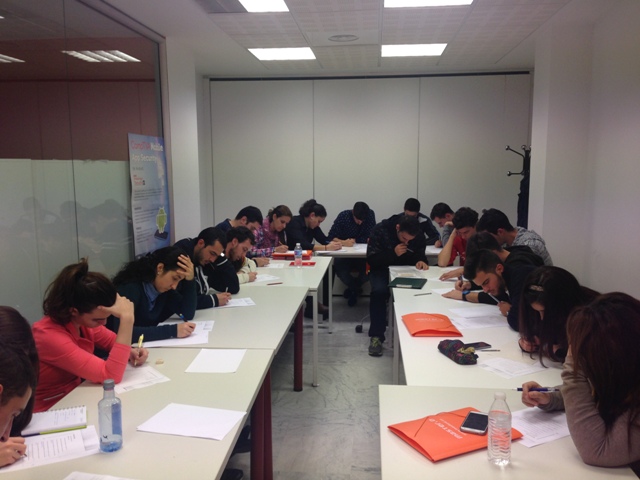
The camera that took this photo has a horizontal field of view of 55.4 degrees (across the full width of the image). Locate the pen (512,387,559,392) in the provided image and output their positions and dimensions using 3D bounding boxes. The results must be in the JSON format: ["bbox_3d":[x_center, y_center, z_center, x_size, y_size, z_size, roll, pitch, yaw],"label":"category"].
[{"bbox_3d":[0.720,0.499,2.030,0.161,0.011,0.011,1,8,0],"label":"pen"}]

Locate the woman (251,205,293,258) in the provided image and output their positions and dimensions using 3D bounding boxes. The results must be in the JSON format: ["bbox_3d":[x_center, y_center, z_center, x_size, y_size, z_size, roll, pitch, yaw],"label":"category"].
[{"bbox_3d":[-0.574,0.248,5.626,0.700,1.120,0.480,3,9,27],"label":"woman"}]

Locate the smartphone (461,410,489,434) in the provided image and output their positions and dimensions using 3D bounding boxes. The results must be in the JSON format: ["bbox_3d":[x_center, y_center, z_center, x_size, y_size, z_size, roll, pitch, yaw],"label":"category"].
[{"bbox_3d":[0.520,0.599,2.018,0.071,0.009,0.141,3,8,24],"label":"smartphone"}]

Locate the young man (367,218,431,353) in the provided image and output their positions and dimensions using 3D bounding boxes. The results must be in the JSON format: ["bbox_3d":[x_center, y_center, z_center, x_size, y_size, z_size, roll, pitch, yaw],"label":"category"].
[{"bbox_3d":[0.664,0.334,5.247,0.540,1.140,0.780,-1,7,-6],"label":"young man"}]

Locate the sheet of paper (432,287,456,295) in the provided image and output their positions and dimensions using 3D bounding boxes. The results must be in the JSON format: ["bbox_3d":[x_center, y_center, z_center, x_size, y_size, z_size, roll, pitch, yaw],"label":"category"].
[{"bbox_3d":[0.907,0.342,4.011,0.297,0.004,0.210,-2,8,-14],"label":"sheet of paper"}]

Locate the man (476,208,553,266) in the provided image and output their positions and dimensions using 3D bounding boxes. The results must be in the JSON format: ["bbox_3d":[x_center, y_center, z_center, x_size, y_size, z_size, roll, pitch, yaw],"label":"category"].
[{"bbox_3d":[1.285,0.393,4.408,0.770,1.225,0.500,-1,7,-6],"label":"man"}]

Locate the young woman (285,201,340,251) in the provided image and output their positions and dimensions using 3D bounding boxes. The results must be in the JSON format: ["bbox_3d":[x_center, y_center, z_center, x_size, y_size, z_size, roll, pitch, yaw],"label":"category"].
[{"bbox_3d":[-0.067,0.188,6.206,0.660,1.200,0.460,4,9,33],"label":"young woman"}]

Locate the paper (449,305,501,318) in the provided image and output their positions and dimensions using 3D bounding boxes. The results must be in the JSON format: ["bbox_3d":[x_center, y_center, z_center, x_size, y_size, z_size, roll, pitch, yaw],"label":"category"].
[{"bbox_3d":[0.924,0.412,3.498,0.297,0.002,0.210,-2,8,-14],"label":"paper"}]

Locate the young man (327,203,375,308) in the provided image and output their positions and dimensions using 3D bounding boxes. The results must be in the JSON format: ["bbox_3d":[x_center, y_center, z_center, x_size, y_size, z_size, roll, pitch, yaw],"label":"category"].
[{"bbox_3d":[0.320,0.159,6.304,0.540,1.110,0.750,1,8,11],"label":"young man"}]

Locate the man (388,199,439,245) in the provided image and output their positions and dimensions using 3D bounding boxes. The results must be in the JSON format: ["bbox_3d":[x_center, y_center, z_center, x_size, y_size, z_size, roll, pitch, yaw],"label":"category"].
[{"bbox_3d":[1.001,0.146,6.457,0.560,1.200,0.750,0,7,5],"label":"man"}]

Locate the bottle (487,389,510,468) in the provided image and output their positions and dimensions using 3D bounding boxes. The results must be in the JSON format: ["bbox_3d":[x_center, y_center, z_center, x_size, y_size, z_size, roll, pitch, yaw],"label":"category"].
[{"bbox_3d":[0.520,0.542,1.762,0.066,0.213,0.066,0,8,5],"label":"bottle"}]

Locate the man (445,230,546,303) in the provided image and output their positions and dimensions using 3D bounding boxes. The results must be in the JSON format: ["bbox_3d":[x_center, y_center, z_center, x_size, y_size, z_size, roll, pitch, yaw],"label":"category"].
[{"bbox_3d":[1.159,0.511,3.908,0.760,1.120,0.500,-1,7,-1],"label":"man"}]

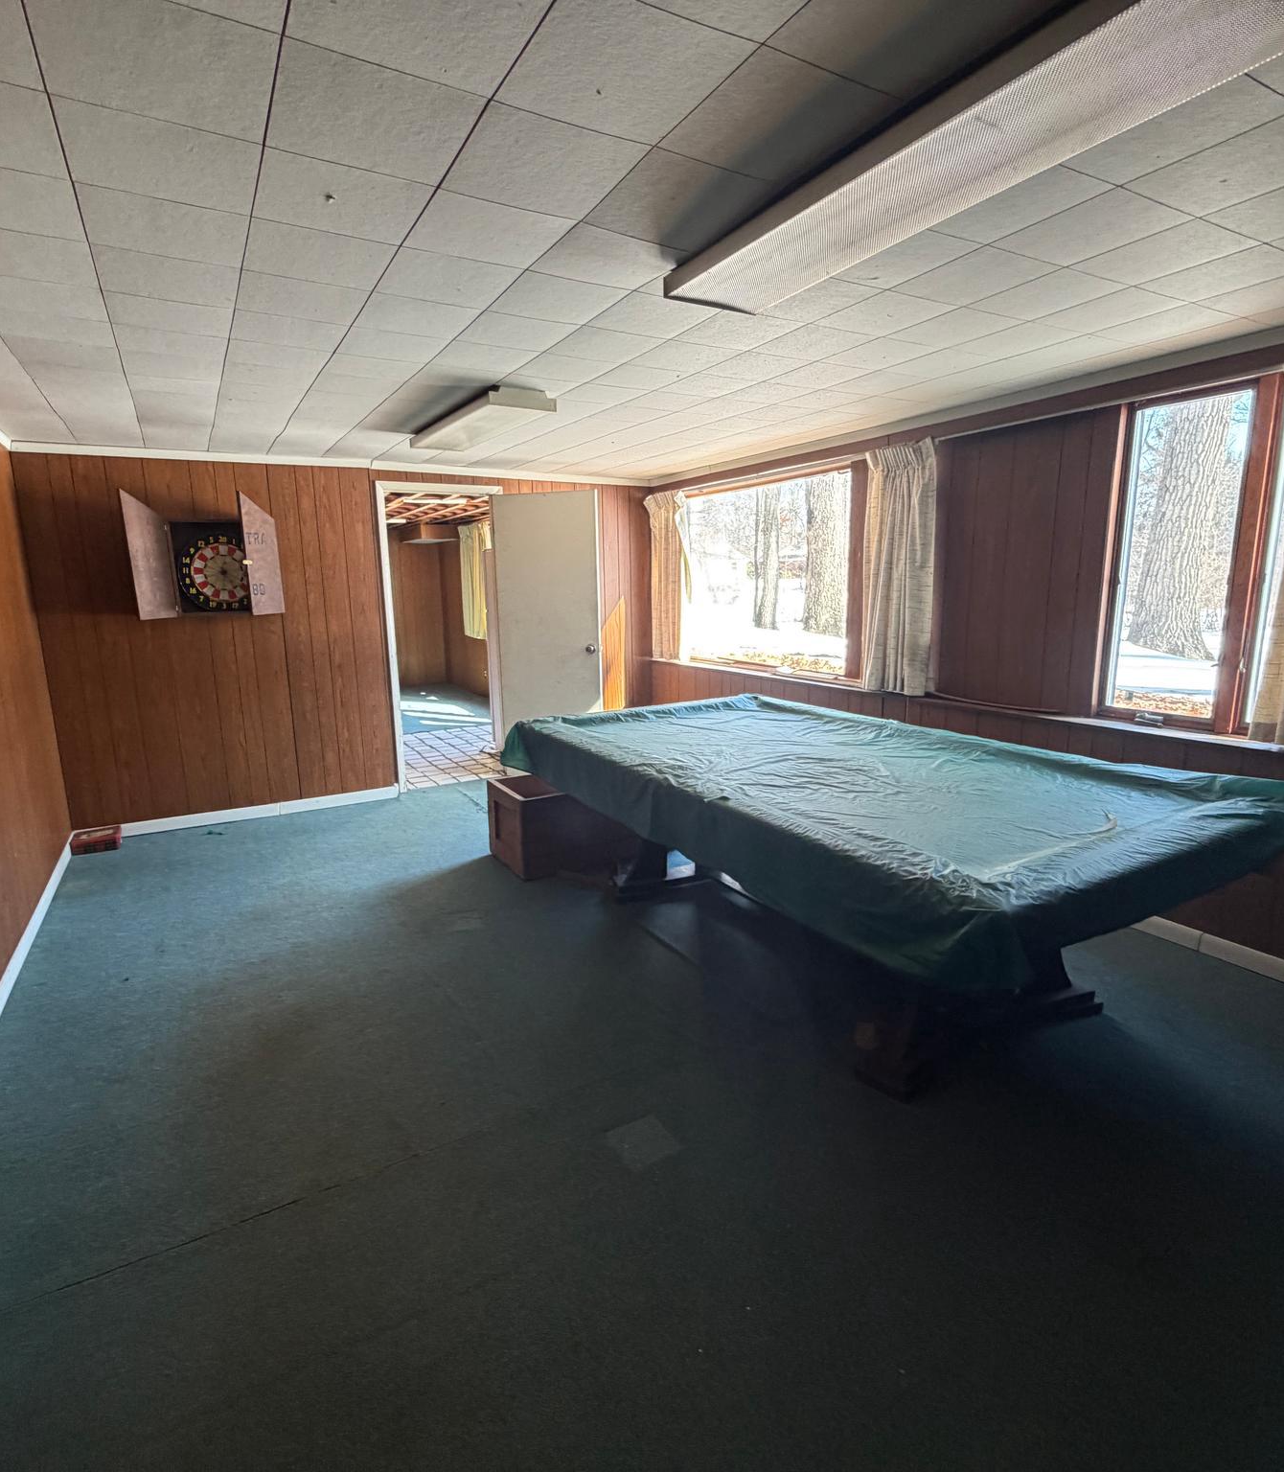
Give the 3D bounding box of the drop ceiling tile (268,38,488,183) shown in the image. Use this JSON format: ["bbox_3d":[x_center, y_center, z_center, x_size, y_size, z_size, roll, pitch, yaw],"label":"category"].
[{"bbox_3d":[-0.451,-1.039,1.328,0.303,0.020,0.303,-7,12,-29],"label":"drop ceiling tile"}]

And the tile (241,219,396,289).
[{"bbox_3d":[-0.767,-1.139,1.874,0.305,0.020,0.305,-7,12,-29],"label":"tile"}]

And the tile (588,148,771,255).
[{"bbox_3d":[0.077,-1.122,1.657,0.310,0.015,0.315,-7,12,-29],"label":"tile"}]

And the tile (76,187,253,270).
[{"bbox_3d":[-1.018,-1.092,1.700,0.303,0.020,0.303,-7,12,-29],"label":"tile"}]

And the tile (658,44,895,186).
[{"bbox_3d":[0.229,-1.062,1.365,0.303,0.020,0.303,-7,12,-29],"label":"tile"}]

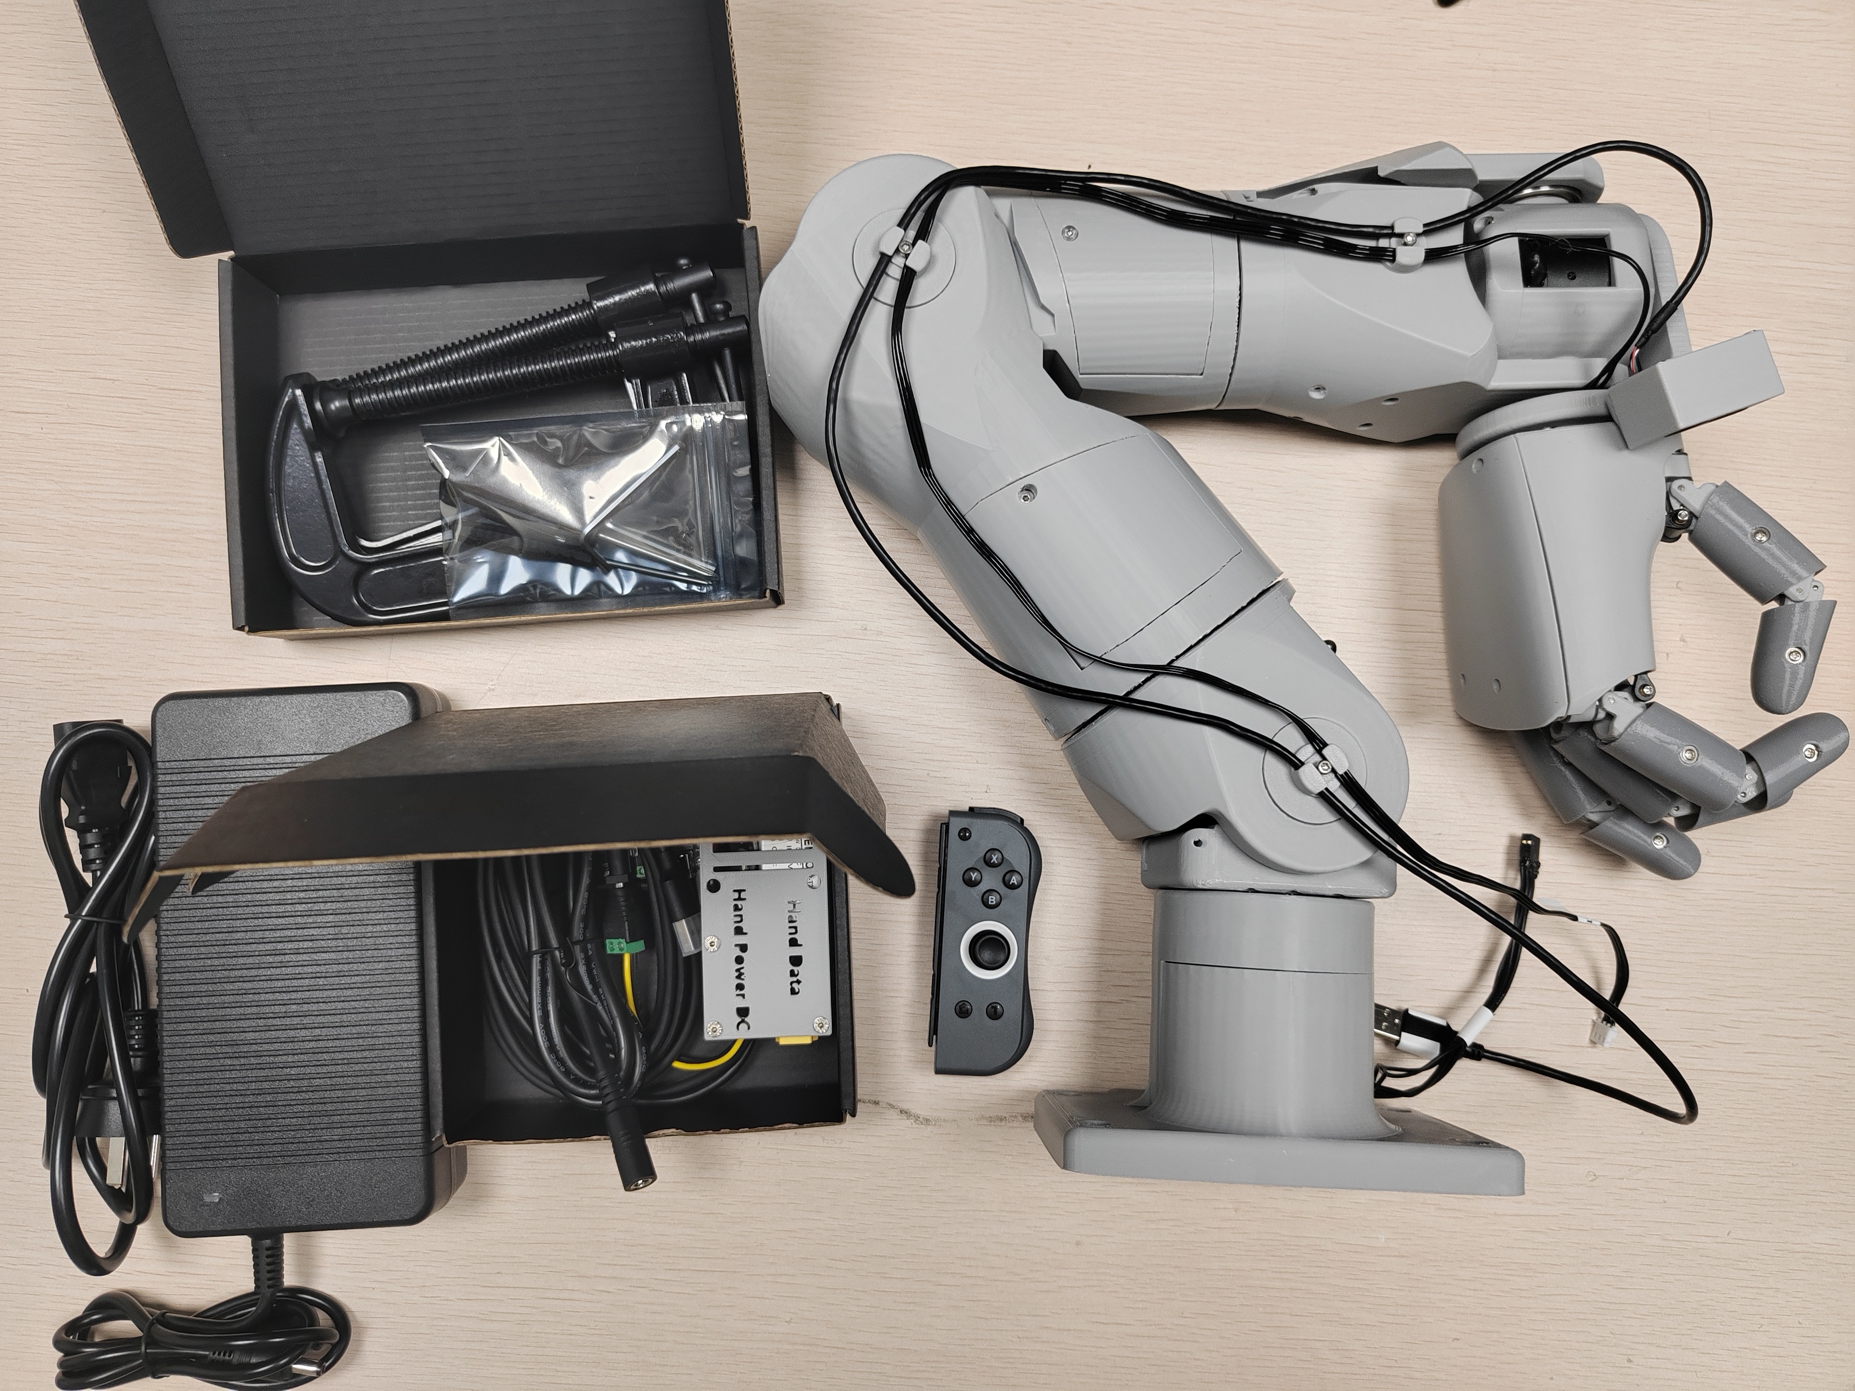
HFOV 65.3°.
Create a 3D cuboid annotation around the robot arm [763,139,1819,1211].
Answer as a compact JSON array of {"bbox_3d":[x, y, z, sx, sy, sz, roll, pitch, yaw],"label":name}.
[{"bbox_3d":[0.126,-0.022,0.527,0.394,0.125,0.388,3,86,0],"label":"robot arm"}]

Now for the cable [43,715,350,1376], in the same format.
[{"bbox_3d":[-0.282,0.139,0.557,0.123,0.040,0.253,0,85,0],"label":"cable"}]

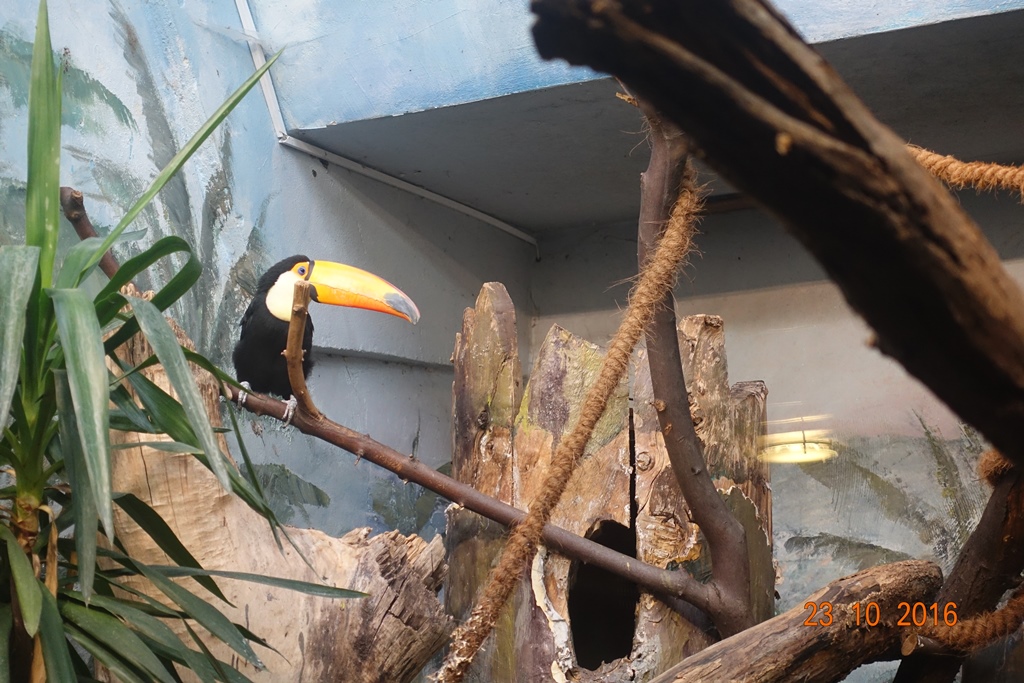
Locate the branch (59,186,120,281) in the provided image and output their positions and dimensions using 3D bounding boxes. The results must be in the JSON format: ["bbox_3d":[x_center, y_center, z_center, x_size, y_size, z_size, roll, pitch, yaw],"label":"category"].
[{"bbox_3d":[-0.690,-0.178,3.250,0.055,0.175,0.050,-30,-5,0],"label":"branch"}]

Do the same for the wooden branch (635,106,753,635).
[{"bbox_3d":[0.269,0.043,2.950,0.135,0.790,0.110,-7,-6,0],"label":"wooden branch"}]

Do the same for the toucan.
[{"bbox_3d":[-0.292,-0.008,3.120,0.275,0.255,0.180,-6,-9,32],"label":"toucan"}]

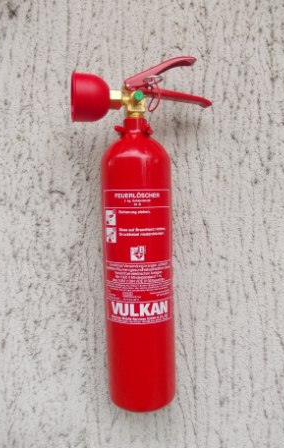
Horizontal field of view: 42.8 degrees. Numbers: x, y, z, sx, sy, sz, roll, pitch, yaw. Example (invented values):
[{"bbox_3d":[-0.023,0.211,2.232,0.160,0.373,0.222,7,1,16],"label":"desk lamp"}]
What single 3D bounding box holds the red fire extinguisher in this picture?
[{"bbox_3d":[0.007,0.020,0.573,0.215,0.546,0.109,-2,6,-5],"label":"red fire extinguisher"}]

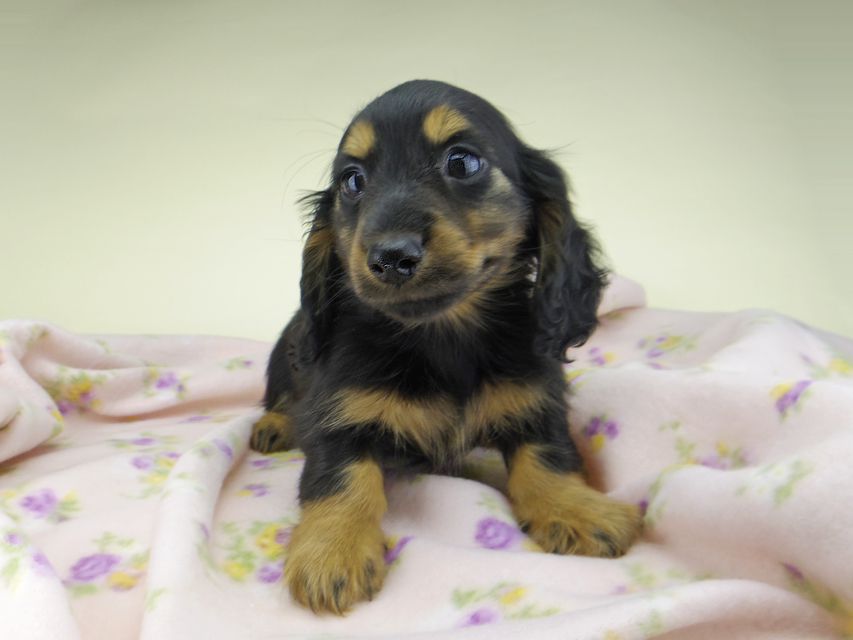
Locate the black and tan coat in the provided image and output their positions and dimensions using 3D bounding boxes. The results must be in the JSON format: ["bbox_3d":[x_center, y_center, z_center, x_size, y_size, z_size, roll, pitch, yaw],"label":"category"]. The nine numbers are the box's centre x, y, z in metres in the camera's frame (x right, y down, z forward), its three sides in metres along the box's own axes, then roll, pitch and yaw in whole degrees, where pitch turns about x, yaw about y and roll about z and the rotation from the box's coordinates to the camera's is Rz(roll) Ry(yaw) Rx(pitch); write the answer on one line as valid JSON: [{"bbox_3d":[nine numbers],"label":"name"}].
[{"bbox_3d":[-0.006,-0.011,0.359,0.173,0.216,0.213,-4,14,-17],"label":"black and tan coat"}]

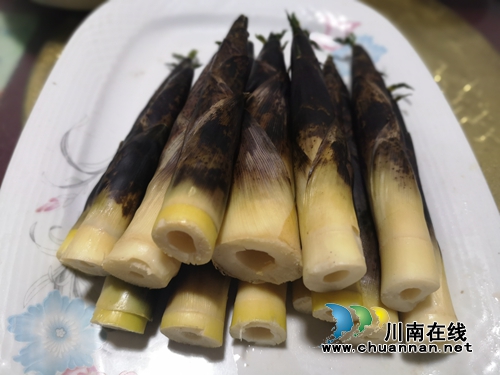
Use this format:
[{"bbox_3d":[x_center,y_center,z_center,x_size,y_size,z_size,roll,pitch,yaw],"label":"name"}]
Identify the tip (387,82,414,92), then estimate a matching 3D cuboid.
[{"bbox_3d":[0.097,-0.064,0.250,0.017,0.007,0.010,0,46,0],"label":"tip"}]

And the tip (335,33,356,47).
[{"bbox_3d":[0.071,-0.111,0.292,0.016,0.009,0.012,0,46,0],"label":"tip"}]

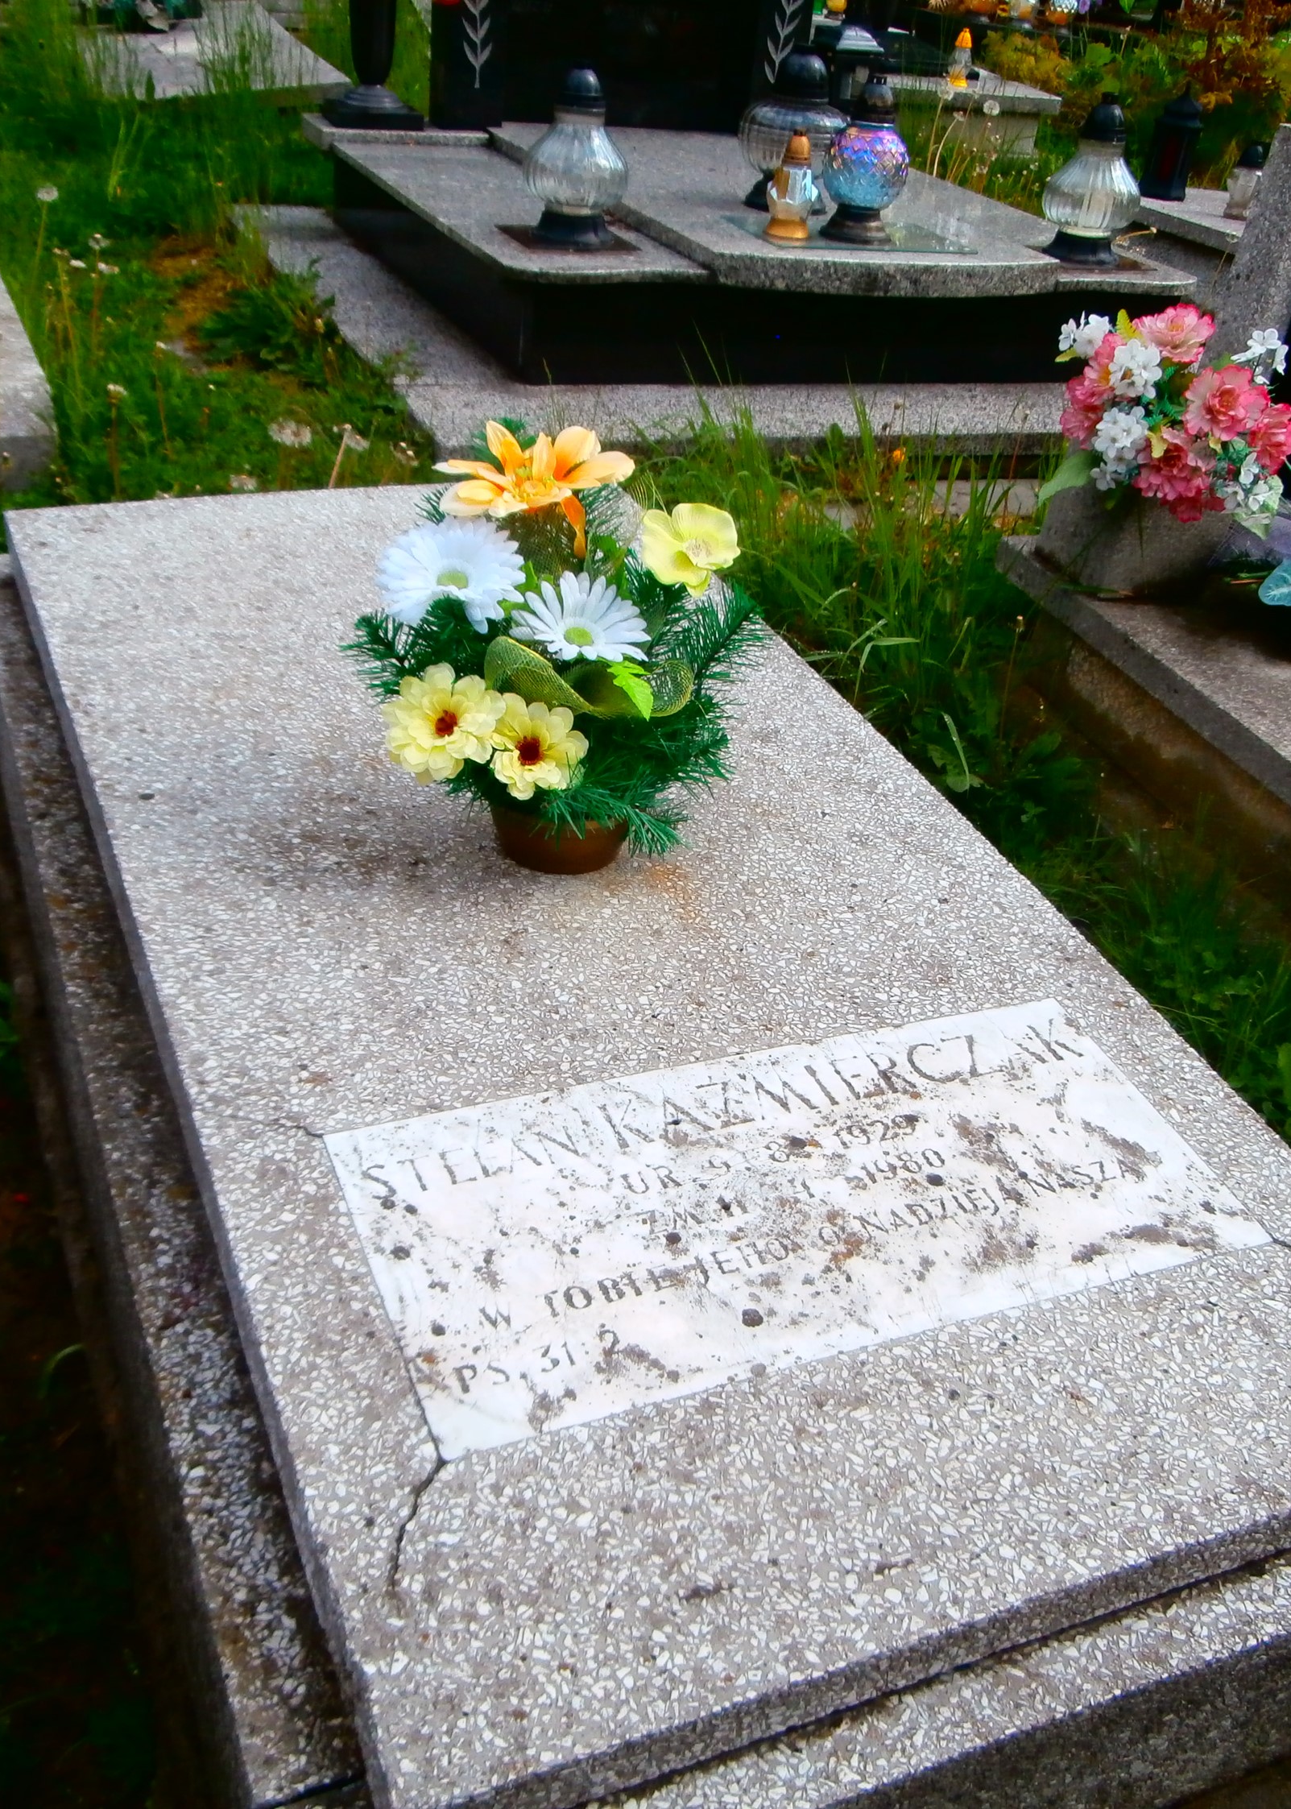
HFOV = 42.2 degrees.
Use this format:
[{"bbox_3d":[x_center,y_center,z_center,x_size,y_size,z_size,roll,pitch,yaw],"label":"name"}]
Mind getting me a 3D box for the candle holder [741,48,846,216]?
[{"bbox_3d":[0.335,-1.726,3.722,0.238,0.299,0.238,4,31,-2],"label":"candle holder"}]

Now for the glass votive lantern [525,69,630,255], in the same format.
[{"bbox_3d":[-0.138,-1.524,3.418,0.210,0.316,0.210,2,33,-3],"label":"glass votive lantern"}]

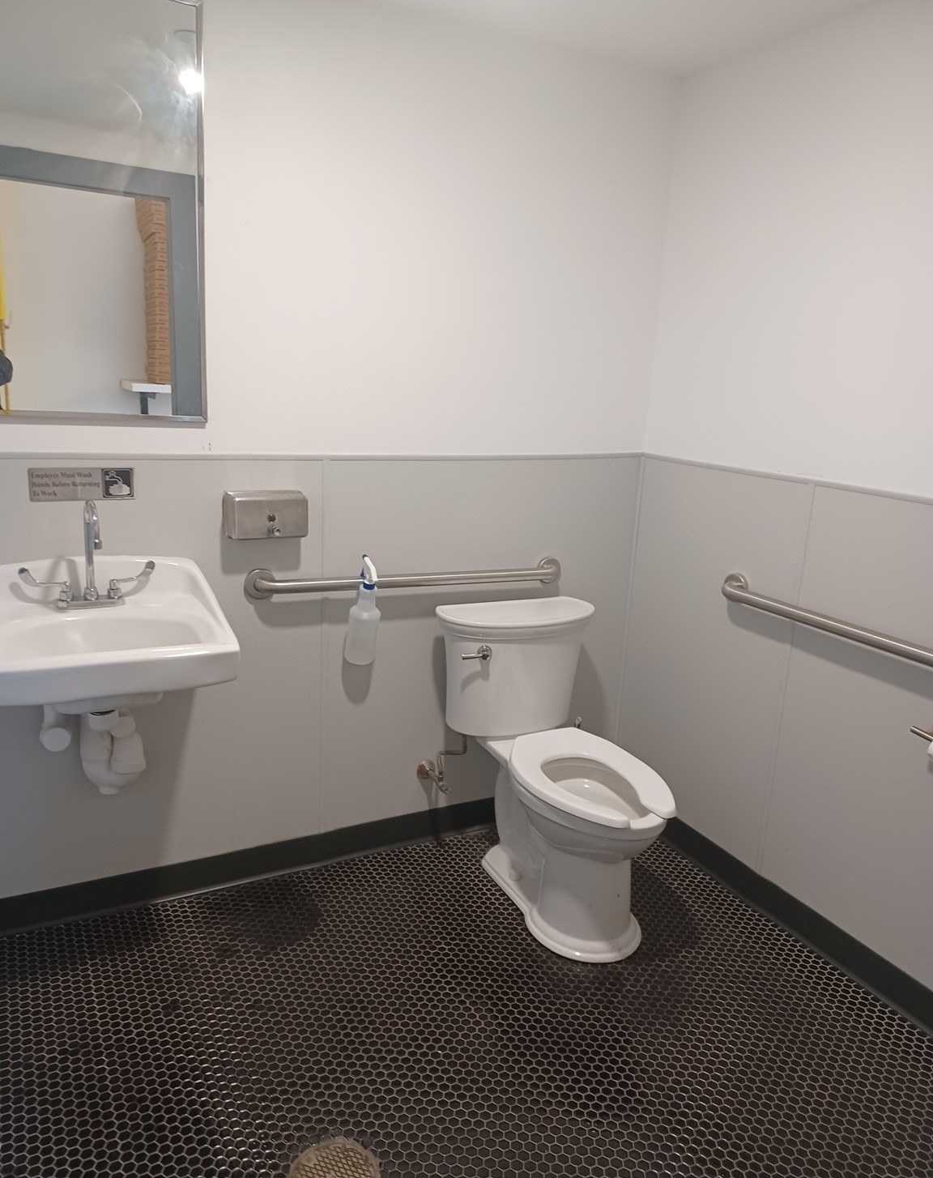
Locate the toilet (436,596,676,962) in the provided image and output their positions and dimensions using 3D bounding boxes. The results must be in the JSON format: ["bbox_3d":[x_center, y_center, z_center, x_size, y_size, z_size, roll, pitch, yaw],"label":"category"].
[{"bbox_3d":[0.266,0.497,2.450,0.475,0.765,0.770,-4,15,-27],"label":"toilet"}]

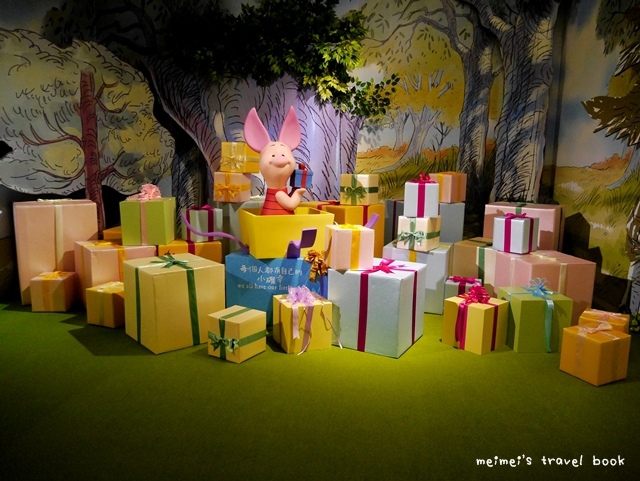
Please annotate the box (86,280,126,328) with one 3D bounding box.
[{"bbox_3d":[-1.575,0.482,3.943,0.257,0.270,0.257,4,10,21],"label":"box"}]

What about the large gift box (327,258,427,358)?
[{"bbox_3d":[0.413,0.449,3.648,0.502,0.530,0.513,6,11,28],"label":"large gift box"}]

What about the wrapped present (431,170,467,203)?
[{"bbox_3d":[1.241,-0.510,5.046,0.262,0.269,0.262,-7,12,-42],"label":"wrapped present"}]

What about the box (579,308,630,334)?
[{"bbox_3d":[1.876,0.618,3.425,0.257,0.268,0.257,8,11,36],"label":"box"}]

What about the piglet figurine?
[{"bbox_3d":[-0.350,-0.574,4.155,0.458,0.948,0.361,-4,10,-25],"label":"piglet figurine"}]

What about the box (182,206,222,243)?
[{"bbox_3d":[-1.078,-0.150,4.764,0.272,0.272,0.272,-8,13,-44],"label":"box"}]

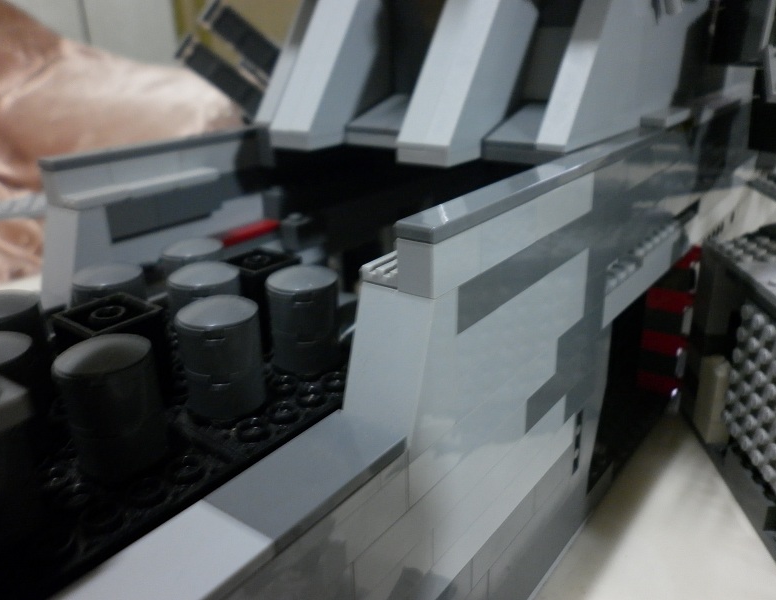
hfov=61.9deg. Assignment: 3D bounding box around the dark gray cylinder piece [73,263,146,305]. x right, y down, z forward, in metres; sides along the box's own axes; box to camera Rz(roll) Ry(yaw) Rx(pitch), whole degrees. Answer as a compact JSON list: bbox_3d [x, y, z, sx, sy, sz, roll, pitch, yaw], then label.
[{"bbox_3d":[-0.064,0.002,0.153,0.016,0.022,0.016,14,26,35],"label":"dark gray cylinder piece"}]

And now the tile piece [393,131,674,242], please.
[{"bbox_3d":[0.043,-0.031,0.155,0.008,0.003,0.128,14,26,35],"label":"tile piece"}]

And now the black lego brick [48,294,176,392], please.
[{"bbox_3d":[-0.058,0.011,0.138,0.016,0.020,0.016,14,27,35],"label":"black lego brick"}]

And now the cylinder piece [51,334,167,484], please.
[{"bbox_3d":[-0.048,0.018,0.112,0.016,0.022,0.016,14,26,35],"label":"cylinder piece"}]

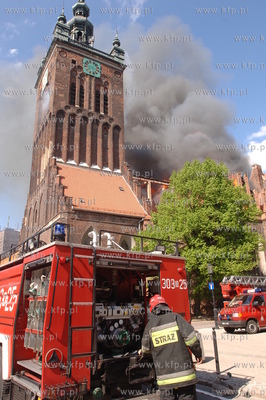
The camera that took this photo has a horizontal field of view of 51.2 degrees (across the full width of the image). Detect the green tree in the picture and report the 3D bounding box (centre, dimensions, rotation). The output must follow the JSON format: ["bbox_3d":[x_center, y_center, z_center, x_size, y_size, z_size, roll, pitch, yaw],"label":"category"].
[{"bbox_3d":[6.360,2.800,25.380,10.590,14.450,9.990,-1,-19,0],"label":"green tree"}]

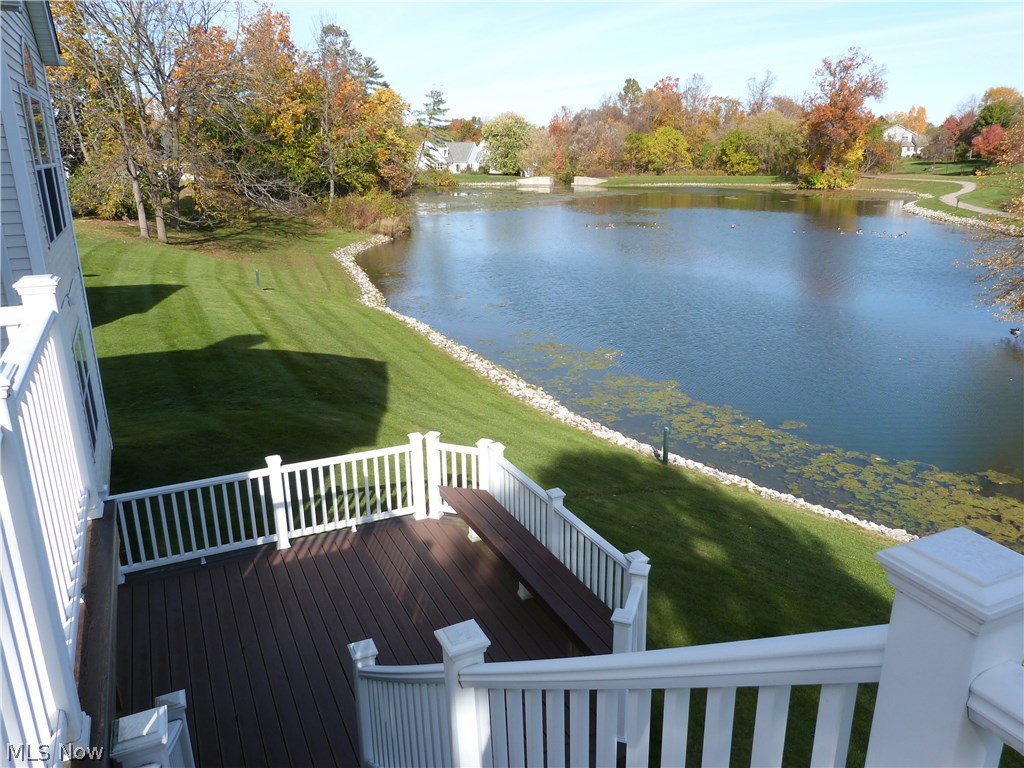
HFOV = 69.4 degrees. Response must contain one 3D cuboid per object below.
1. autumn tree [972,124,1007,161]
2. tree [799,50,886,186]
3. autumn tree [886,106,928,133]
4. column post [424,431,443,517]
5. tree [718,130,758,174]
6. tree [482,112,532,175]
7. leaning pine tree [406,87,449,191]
[{"bbox_3d":[95.851,-48.351,148.443,6.829,7.067,6.488,0,17,0],"label":"autumn tree"},{"bbox_3d":[55.793,-44.534,124.461,14.470,22.518,12.300,0,17,0],"label":"tree"},{"bbox_3d":[103.867,-66.250,194.209,11.035,12.439,8.828,0,17,0],"label":"autumn tree"},{"bbox_3d":[-0.894,1.055,8.516,0.145,1.050,0.145,6,18,18],"label":"column post"},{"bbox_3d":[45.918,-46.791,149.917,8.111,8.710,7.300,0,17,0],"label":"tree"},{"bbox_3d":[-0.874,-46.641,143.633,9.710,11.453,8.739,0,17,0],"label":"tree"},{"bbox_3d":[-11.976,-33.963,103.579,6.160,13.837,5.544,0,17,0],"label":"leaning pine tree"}]

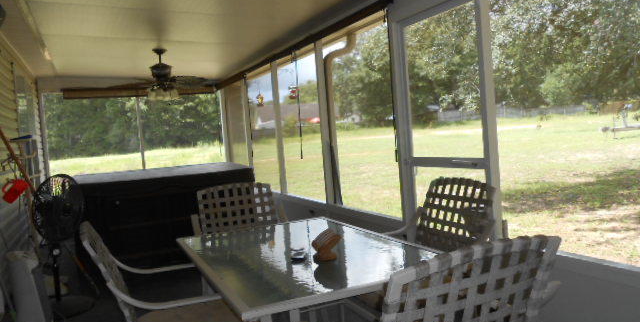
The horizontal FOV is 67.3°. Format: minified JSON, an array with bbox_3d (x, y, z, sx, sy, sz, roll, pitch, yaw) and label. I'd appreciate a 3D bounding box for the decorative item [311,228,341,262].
[{"bbox_3d":[0.022,0.378,2.199,0.130,0.130,0.100,-4,3,0],"label":"decorative item"}]

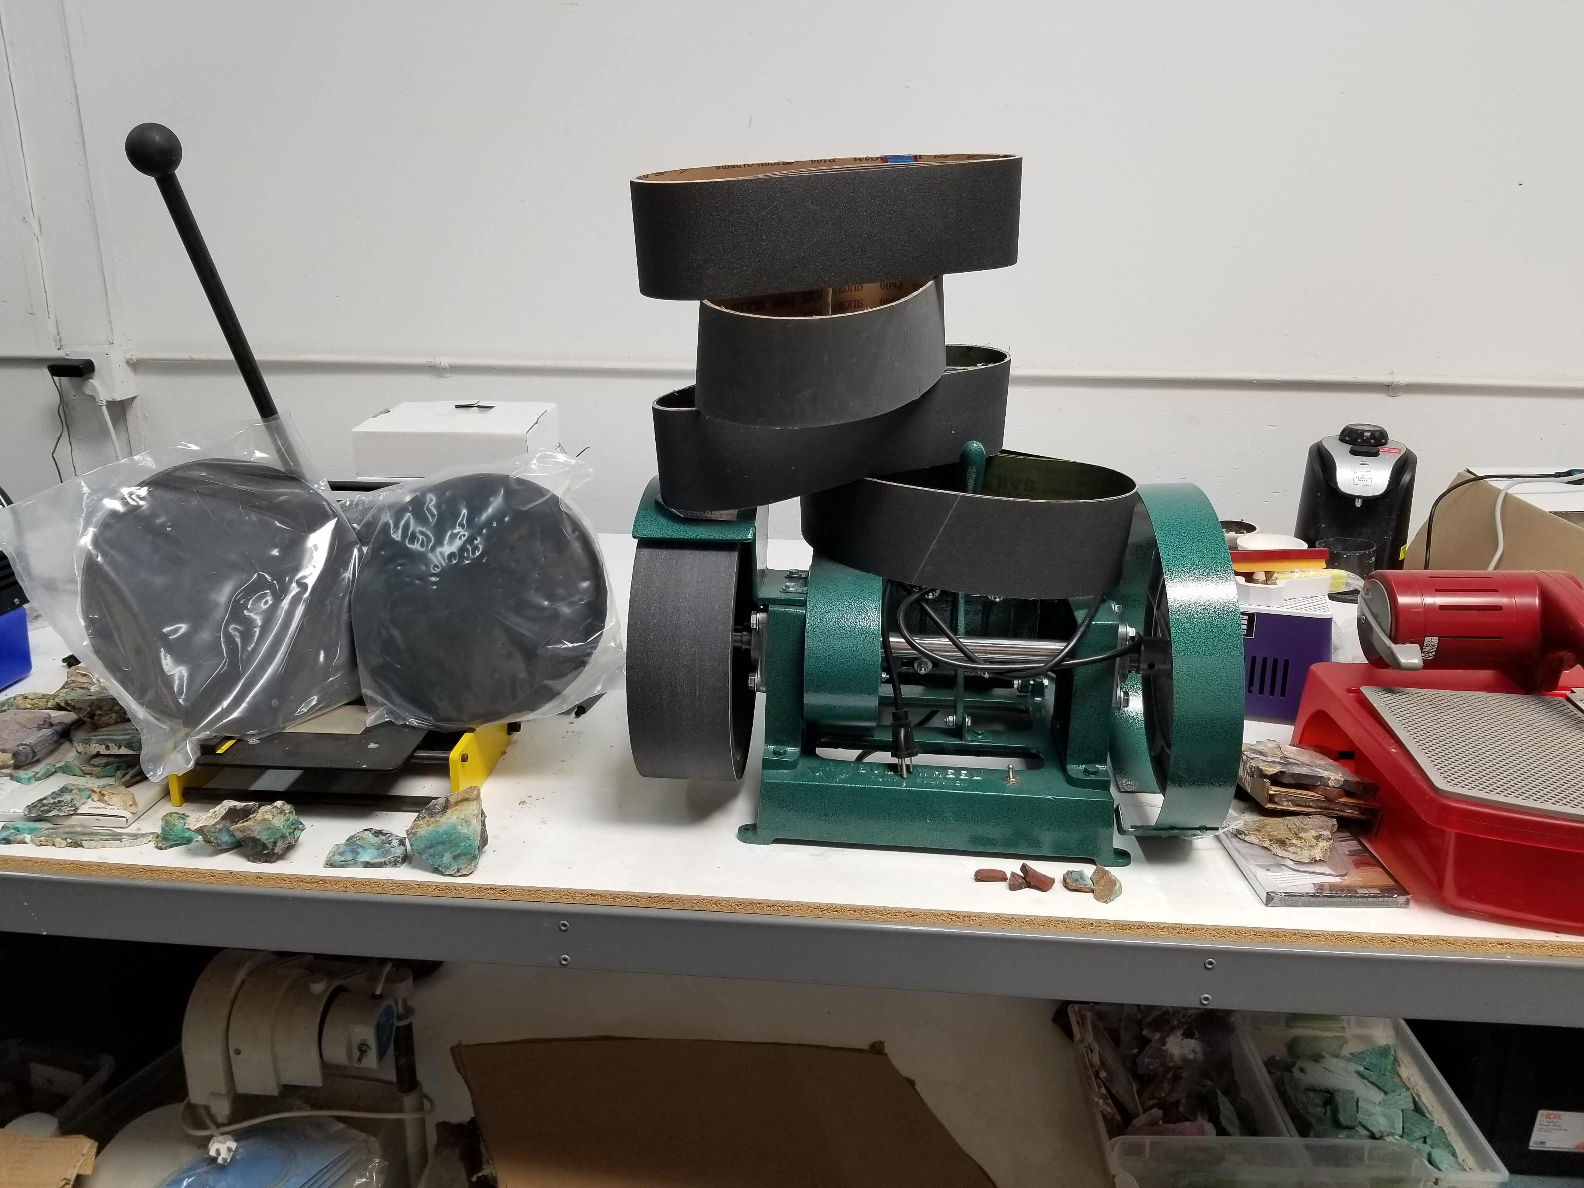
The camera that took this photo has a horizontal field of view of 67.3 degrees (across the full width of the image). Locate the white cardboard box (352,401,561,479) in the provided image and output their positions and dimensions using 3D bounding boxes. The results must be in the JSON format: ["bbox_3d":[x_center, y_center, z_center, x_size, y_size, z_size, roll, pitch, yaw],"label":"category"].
[{"bbox_3d":[-0.505,-0.237,1.829,0.244,0.067,0.270,0,17,-2],"label":"white cardboard box"}]

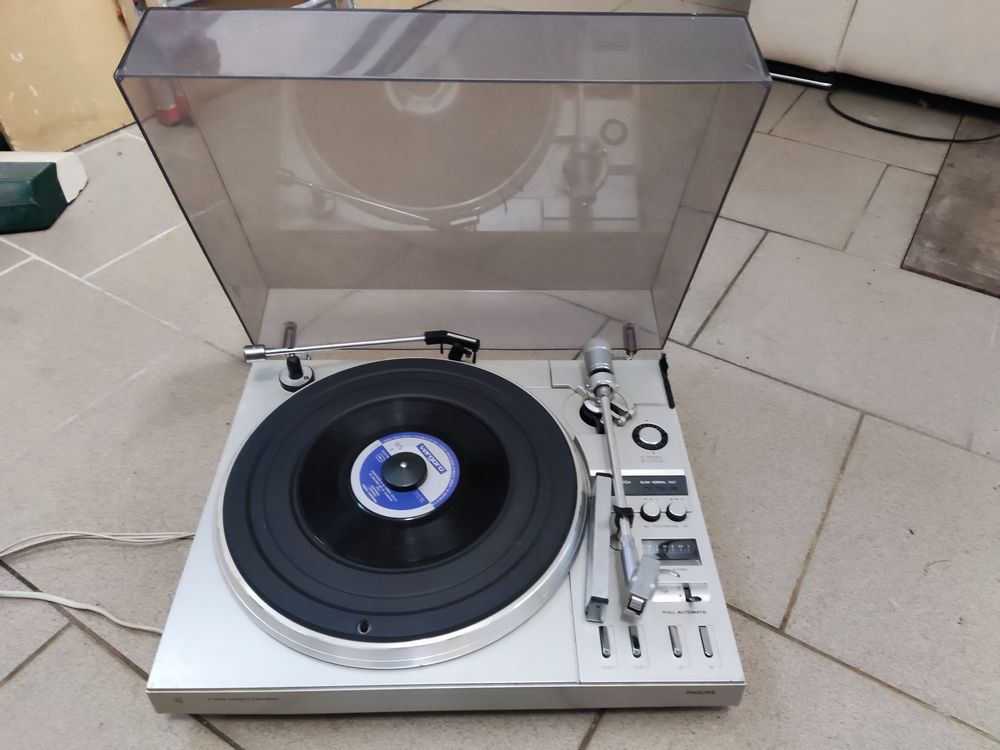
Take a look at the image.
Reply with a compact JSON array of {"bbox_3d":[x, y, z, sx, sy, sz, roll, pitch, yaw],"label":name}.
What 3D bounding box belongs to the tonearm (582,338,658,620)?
[{"bbox_3d":[0.098,0.073,0.610,0.042,0.045,0.275,0,44,-1],"label":"tonearm"}]

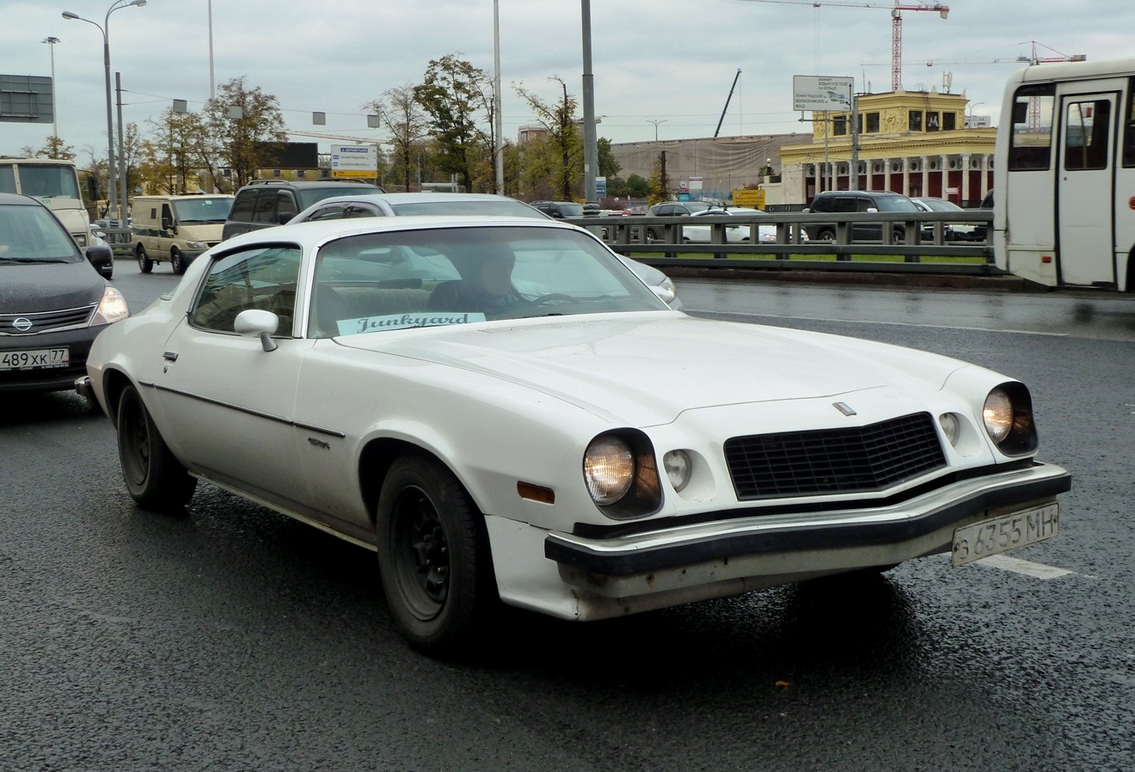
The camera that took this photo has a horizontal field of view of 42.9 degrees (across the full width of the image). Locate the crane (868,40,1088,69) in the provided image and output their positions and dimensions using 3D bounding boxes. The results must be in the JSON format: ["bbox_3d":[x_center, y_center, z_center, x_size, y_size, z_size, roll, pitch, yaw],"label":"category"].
[{"bbox_3d":[112.244,-72.047,397.304,62.500,44.488,3.000,-1,7,0],"label":"crane"}]

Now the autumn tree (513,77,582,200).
[{"bbox_3d":[-1.051,-12.682,79.480,4.200,8.586,4.200,-1,7,0],"label":"autumn tree"}]

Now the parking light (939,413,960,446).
[{"bbox_3d":[1.127,0.140,4.320,0.110,0.112,0.055,-6,8,-33],"label":"parking light"}]

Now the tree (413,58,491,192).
[{"bbox_3d":[-6.004,-12.517,76.426,4.165,9.860,3.956,-1,7,0],"label":"tree"}]

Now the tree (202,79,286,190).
[{"bbox_3d":[-17.617,-12.172,77.468,4.400,8.776,4.400,-3,7,-12],"label":"tree"}]

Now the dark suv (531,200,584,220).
[{"bbox_3d":[0.037,-6.844,59.897,1.820,1.700,4.550,-5,8,-26],"label":"dark suv"}]

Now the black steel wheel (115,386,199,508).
[{"bbox_3d":[-1.877,0.249,6.599,0.205,0.630,0.630,-6,8,-33],"label":"black steel wheel"}]

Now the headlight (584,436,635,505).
[{"bbox_3d":[0.079,0.203,3.584,0.185,0.185,0.100,-6,8,-33],"label":"headlight"}]

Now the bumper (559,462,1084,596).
[{"bbox_3d":[0.772,0.372,3.849,1.790,0.172,0.340,-6,8,-33],"label":"bumper"}]

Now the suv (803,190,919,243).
[{"bbox_3d":[8.511,-4.382,39.285,1.880,1.870,4.850,-5,8,-28],"label":"suv"}]

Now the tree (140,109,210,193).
[{"bbox_3d":[-24.781,-13.241,91.496,4.524,8.650,4.297,-1,7,0],"label":"tree"}]

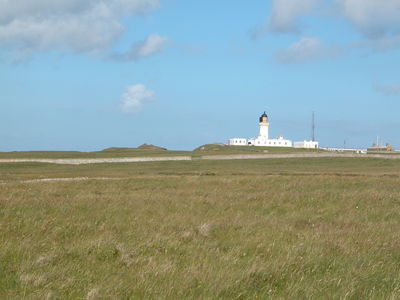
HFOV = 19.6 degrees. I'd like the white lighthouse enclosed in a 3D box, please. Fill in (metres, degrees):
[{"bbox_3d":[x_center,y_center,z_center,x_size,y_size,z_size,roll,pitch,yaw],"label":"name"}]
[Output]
[{"bbox_3d":[33.100,-11.200,600.000,5.300,17.700,5.300,0,0,0],"label":"white lighthouse"}]

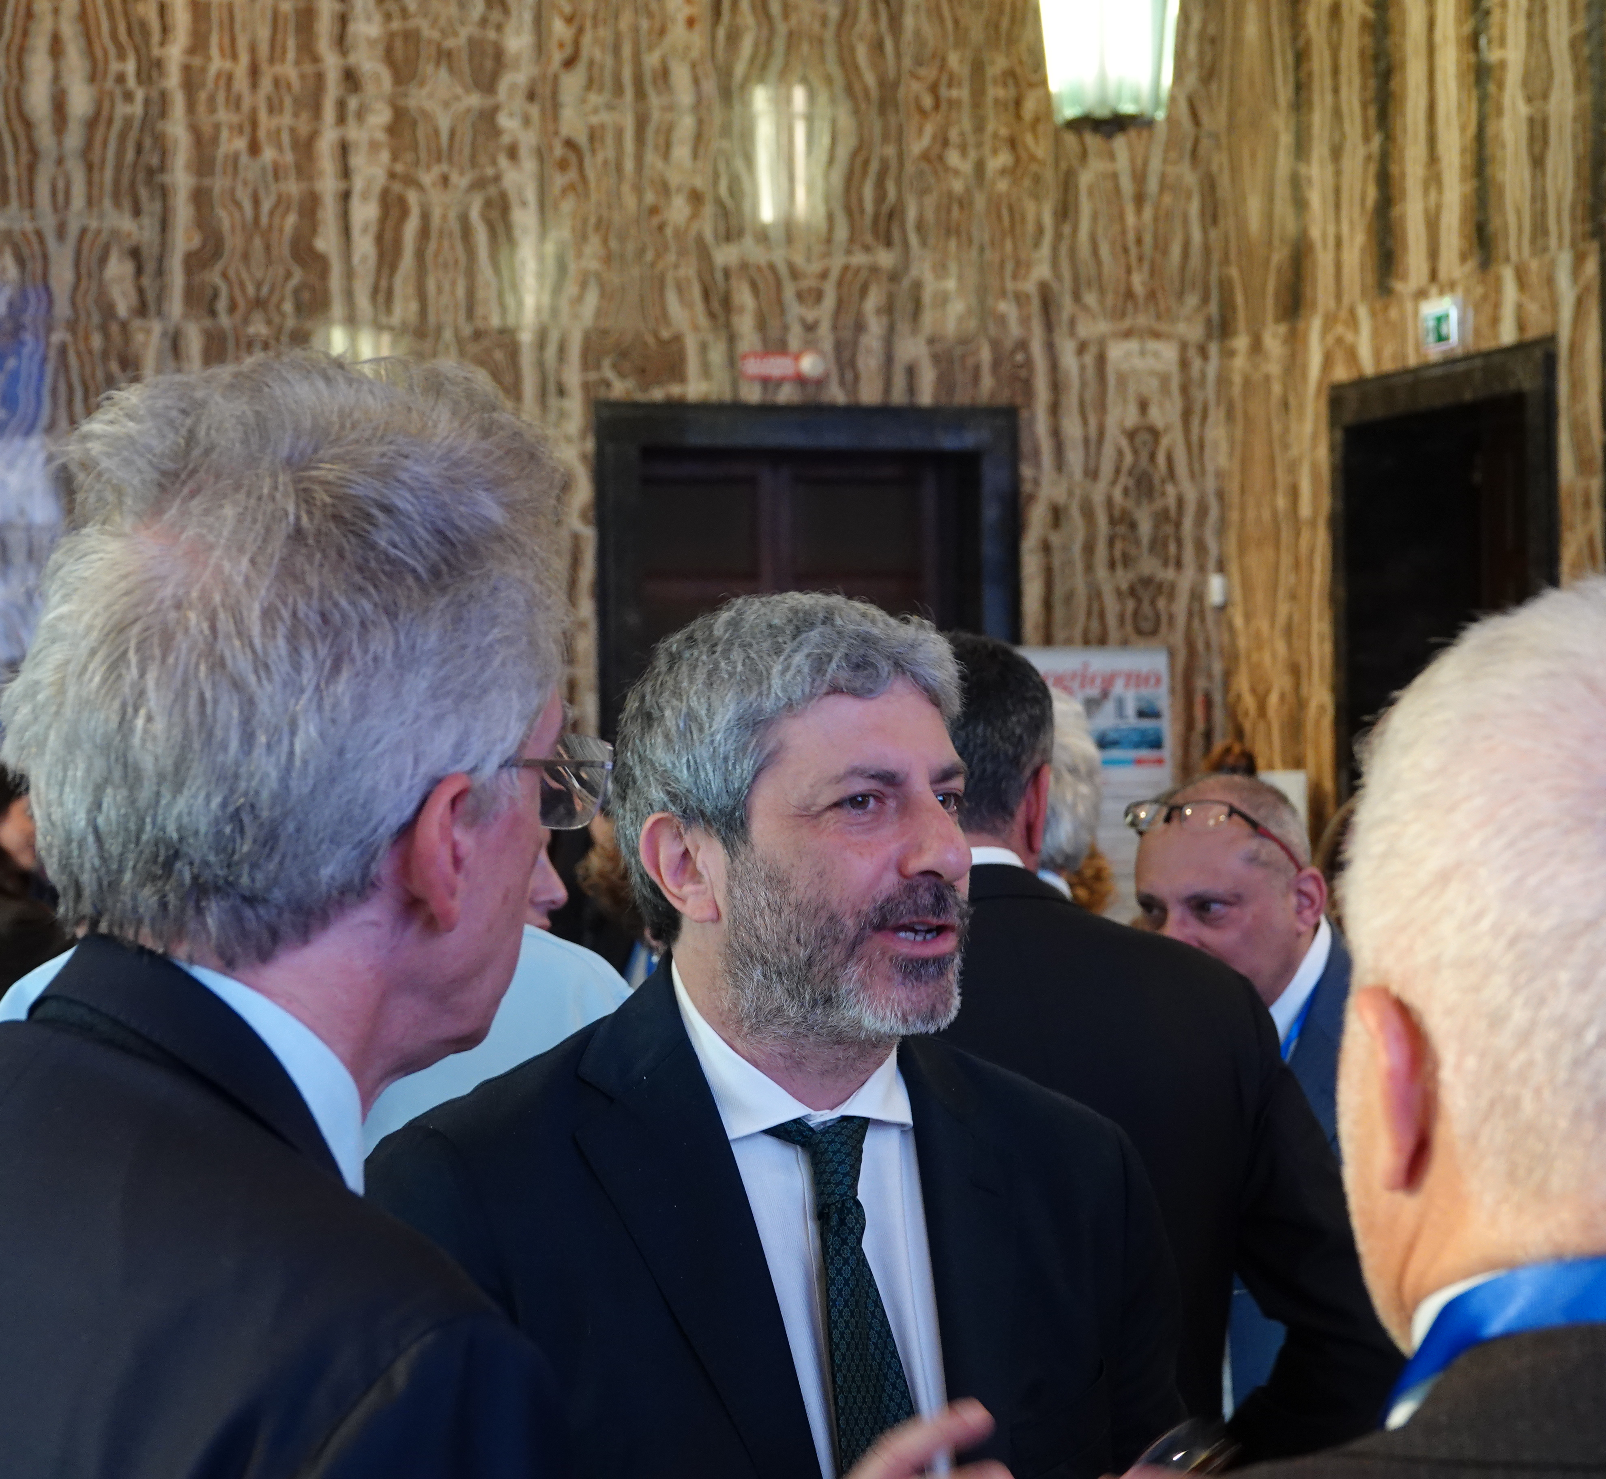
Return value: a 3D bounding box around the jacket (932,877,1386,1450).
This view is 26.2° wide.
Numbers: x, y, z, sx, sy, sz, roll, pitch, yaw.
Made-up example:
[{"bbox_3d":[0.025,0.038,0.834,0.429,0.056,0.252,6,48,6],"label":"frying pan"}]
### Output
[{"bbox_3d":[0.160,0.480,2.950,0.620,0.760,0.360,-1,0,3],"label":"jacket"}]

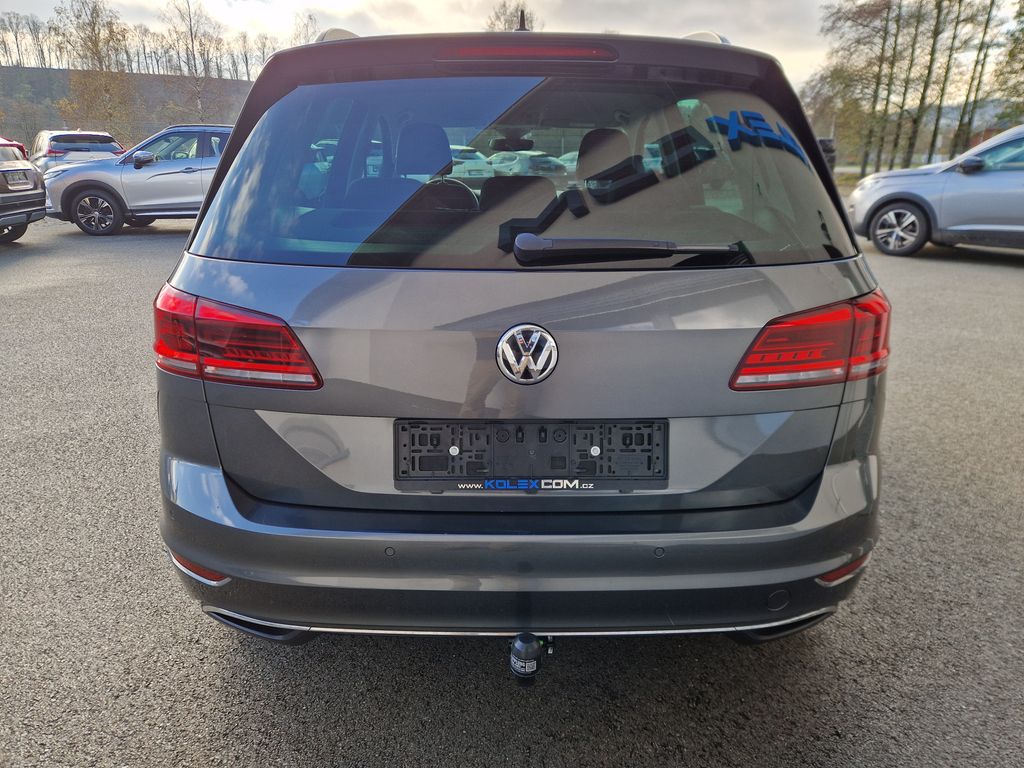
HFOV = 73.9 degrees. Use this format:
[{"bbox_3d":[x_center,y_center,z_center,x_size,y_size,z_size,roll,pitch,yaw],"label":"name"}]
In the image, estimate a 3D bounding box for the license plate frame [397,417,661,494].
[{"bbox_3d":[0.038,0.135,1.321,0.530,0.138,0.020,0,3,-1],"label":"license plate frame"}]

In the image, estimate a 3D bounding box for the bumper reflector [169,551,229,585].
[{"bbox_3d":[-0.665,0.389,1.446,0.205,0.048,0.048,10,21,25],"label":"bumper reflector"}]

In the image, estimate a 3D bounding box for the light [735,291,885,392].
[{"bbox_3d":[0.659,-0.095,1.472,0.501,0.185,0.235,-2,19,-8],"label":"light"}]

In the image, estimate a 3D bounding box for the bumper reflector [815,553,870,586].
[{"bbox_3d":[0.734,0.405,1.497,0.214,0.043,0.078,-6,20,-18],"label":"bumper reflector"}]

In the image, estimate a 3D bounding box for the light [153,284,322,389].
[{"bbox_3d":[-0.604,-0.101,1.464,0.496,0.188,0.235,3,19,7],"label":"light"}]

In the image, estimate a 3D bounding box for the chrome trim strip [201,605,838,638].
[{"bbox_3d":[0.021,0.495,1.428,1.379,0.038,0.107,0,19,-1],"label":"chrome trim strip"}]

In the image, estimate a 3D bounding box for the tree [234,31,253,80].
[{"bbox_3d":[-44.733,-54.730,113.358,3.000,7.700,3.000,-6,20,-19],"label":"tree"}]

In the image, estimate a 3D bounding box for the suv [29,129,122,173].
[{"bbox_3d":[-11.683,-5.776,18.074,1.820,1.690,4.600,-17,25,-40],"label":"suv"}]

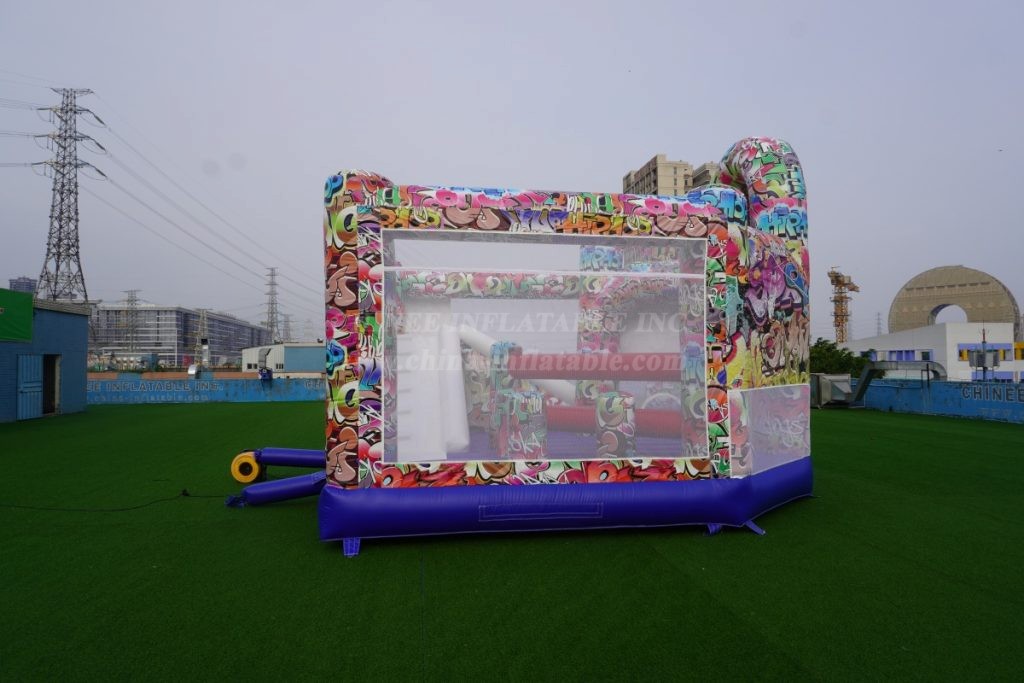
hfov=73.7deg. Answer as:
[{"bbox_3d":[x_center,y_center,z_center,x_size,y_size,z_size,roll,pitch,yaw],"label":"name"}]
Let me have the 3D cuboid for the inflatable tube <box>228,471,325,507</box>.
[{"bbox_3d":[-2.772,1.793,8.287,1.260,0.310,0.260,1,-2,-23],"label":"inflatable tube"}]

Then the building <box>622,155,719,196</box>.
[{"bbox_3d":[47.633,-15.623,200.473,21.000,70.000,26.000,0,-2,-11],"label":"building"}]

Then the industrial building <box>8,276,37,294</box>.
[{"bbox_3d":[-550.557,-15.356,769.045,25.000,112.000,18.000,1,-2,-20],"label":"industrial building"}]

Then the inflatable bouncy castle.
[{"bbox_3d":[0.684,-0.327,8.737,5.441,4.250,5.000,0,-2,-8],"label":"inflatable bouncy castle"}]

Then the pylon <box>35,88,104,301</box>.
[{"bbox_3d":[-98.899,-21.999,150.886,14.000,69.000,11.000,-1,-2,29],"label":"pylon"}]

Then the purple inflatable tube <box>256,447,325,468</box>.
[{"bbox_3d":[-2.992,1.644,9.550,1.070,0.280,0.270,1,-2,-16],"label":"purple inflatable tube"}]

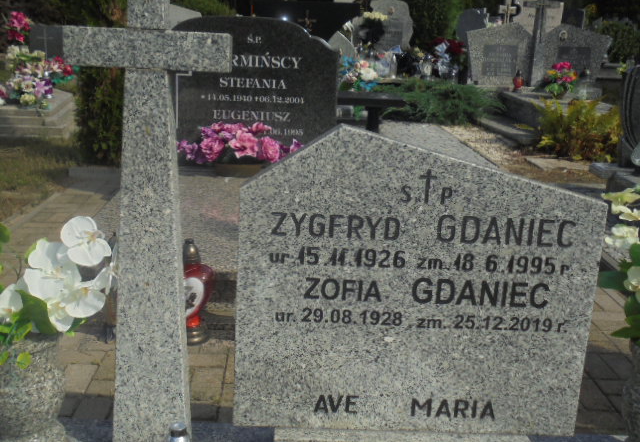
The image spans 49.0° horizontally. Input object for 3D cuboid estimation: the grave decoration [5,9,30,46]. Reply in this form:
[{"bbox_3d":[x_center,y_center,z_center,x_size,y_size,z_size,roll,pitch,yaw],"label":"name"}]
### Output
[{"bbox_3d":[-3.028,-1.926,7.034,0.256,0.330,0.250,2,17,-3],"label":"grave decoration"}]

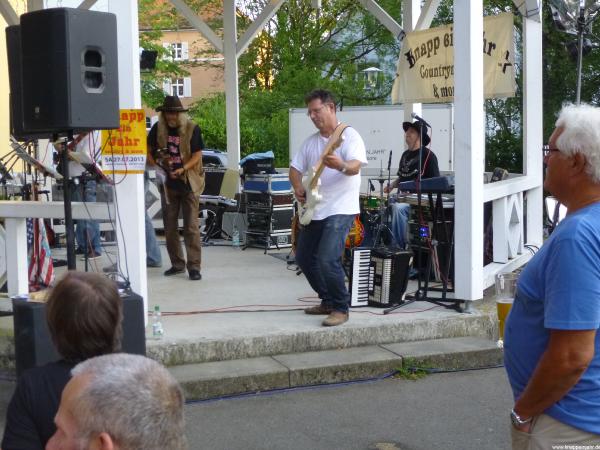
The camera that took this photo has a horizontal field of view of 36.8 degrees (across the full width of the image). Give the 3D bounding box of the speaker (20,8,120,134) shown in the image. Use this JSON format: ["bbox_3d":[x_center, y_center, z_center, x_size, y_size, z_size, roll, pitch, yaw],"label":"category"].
[{"bbox_3d":[-1.356,-0.907,5.360,0.435,0.685,0.385,2,5,39],"label":"speaker"}]

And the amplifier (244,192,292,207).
[{"bbox_3d":[-0.421,-0.348,12.397,0.470,0.180,0.510,-5,6,-44],"label":"amplifier"}]

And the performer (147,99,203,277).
[{"bbox_3d":[-1.274,-0.374,9.186,0.570,1.830,0.420,-1,4,7],"label":"performer"}]

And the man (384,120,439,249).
[{"bbox_3d":[1.175,-0.366,9.500,0.650,1.460,0.500,-5,5,-41],"label":"man"}]

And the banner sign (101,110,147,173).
[{"bbox_3d":[-1.149,-0.542,5.870,0.295,0.420,0.020,-1,4,3],"label":"banner sign"}]

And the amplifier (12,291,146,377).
[{"bbox_3d":[-1.320,0.746,5.393,0.640,0.630,0.510,-3,5,-27],"label":"amplifier"}]

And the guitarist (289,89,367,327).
[{"bbox_3d":[0.188,-0.141,6.617,0.560,1.680,0.420,1,5,25],"label":"guitarist"}]

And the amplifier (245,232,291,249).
[{"bbox_3d":[-0.411,0.180,12.435,0.470,0.230,0.510,-5,6,-44],"label":"amplifier"}]

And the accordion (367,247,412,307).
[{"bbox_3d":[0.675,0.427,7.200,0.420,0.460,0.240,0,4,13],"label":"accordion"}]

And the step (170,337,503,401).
[{"bbox_3d":[0.224,0.947,6.019,2.430,0.124,0.445,-3,4,-20],"label":"step"}]

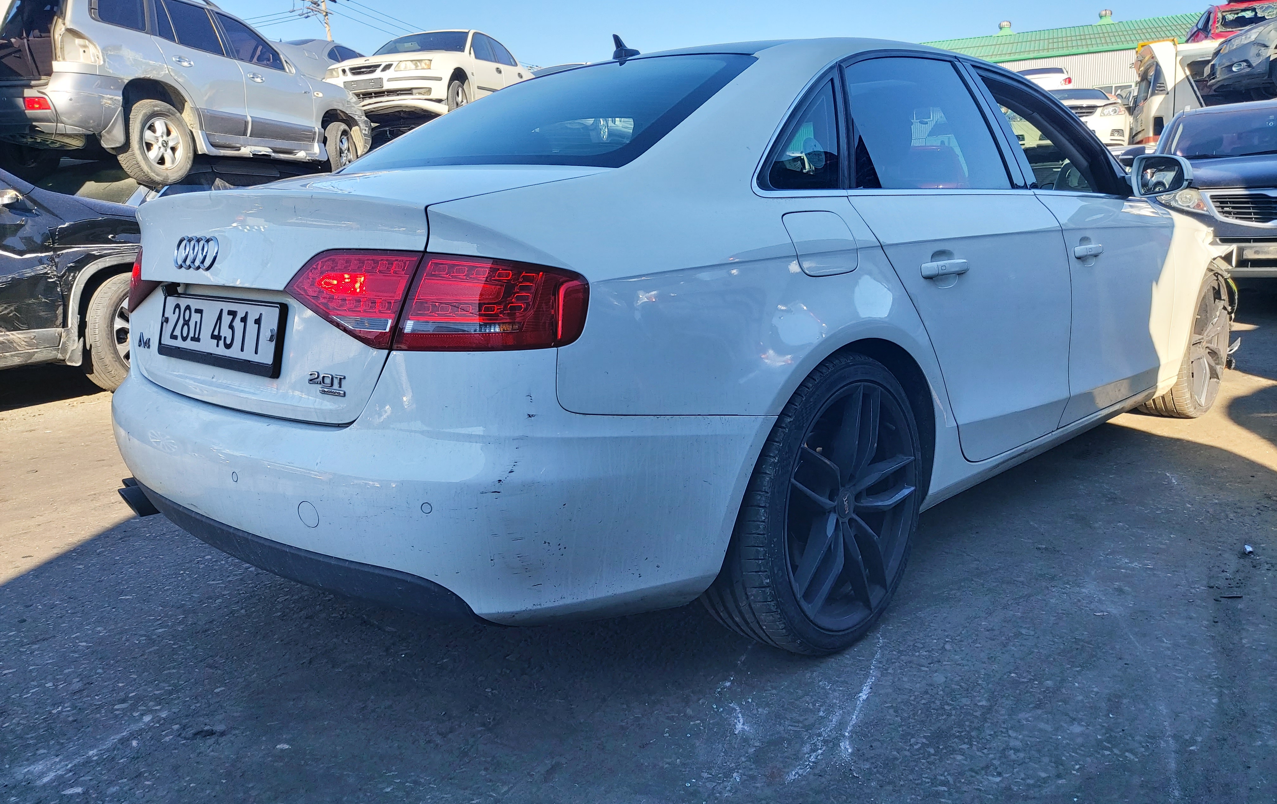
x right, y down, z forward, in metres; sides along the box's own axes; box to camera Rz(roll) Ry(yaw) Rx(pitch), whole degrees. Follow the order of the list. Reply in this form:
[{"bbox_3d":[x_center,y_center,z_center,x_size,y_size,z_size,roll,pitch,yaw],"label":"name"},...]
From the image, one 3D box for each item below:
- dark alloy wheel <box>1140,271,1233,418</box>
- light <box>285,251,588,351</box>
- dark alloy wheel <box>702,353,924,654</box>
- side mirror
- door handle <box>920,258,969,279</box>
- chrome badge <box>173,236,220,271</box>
[{"bbox_3d":[2.310,-0.255,3.940,0.230,0.640,0.640,8,15,44],"label":"dark alloy wheel"},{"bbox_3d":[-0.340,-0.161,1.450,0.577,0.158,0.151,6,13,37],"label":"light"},{"bbox_3d":[0.366,0.207,1.965,0.230,0.640,0.640,8,15,43],"label":"dark alloy wheel"},{"bbox_3d":[1.762,-0.766,3.110,0.120,0.143,0.200,-11,14,-39],"label":"side mirror"},{"bbox_3d":[0.677,-0.298,2.029,0.043,0.035,0.212,8,15,43],"label":"door handle"},{"bbox_3d":[-0.843,-0.282,1.749,0.193,0.067,0.012,8,3,43],"label":"chrome badge"}]

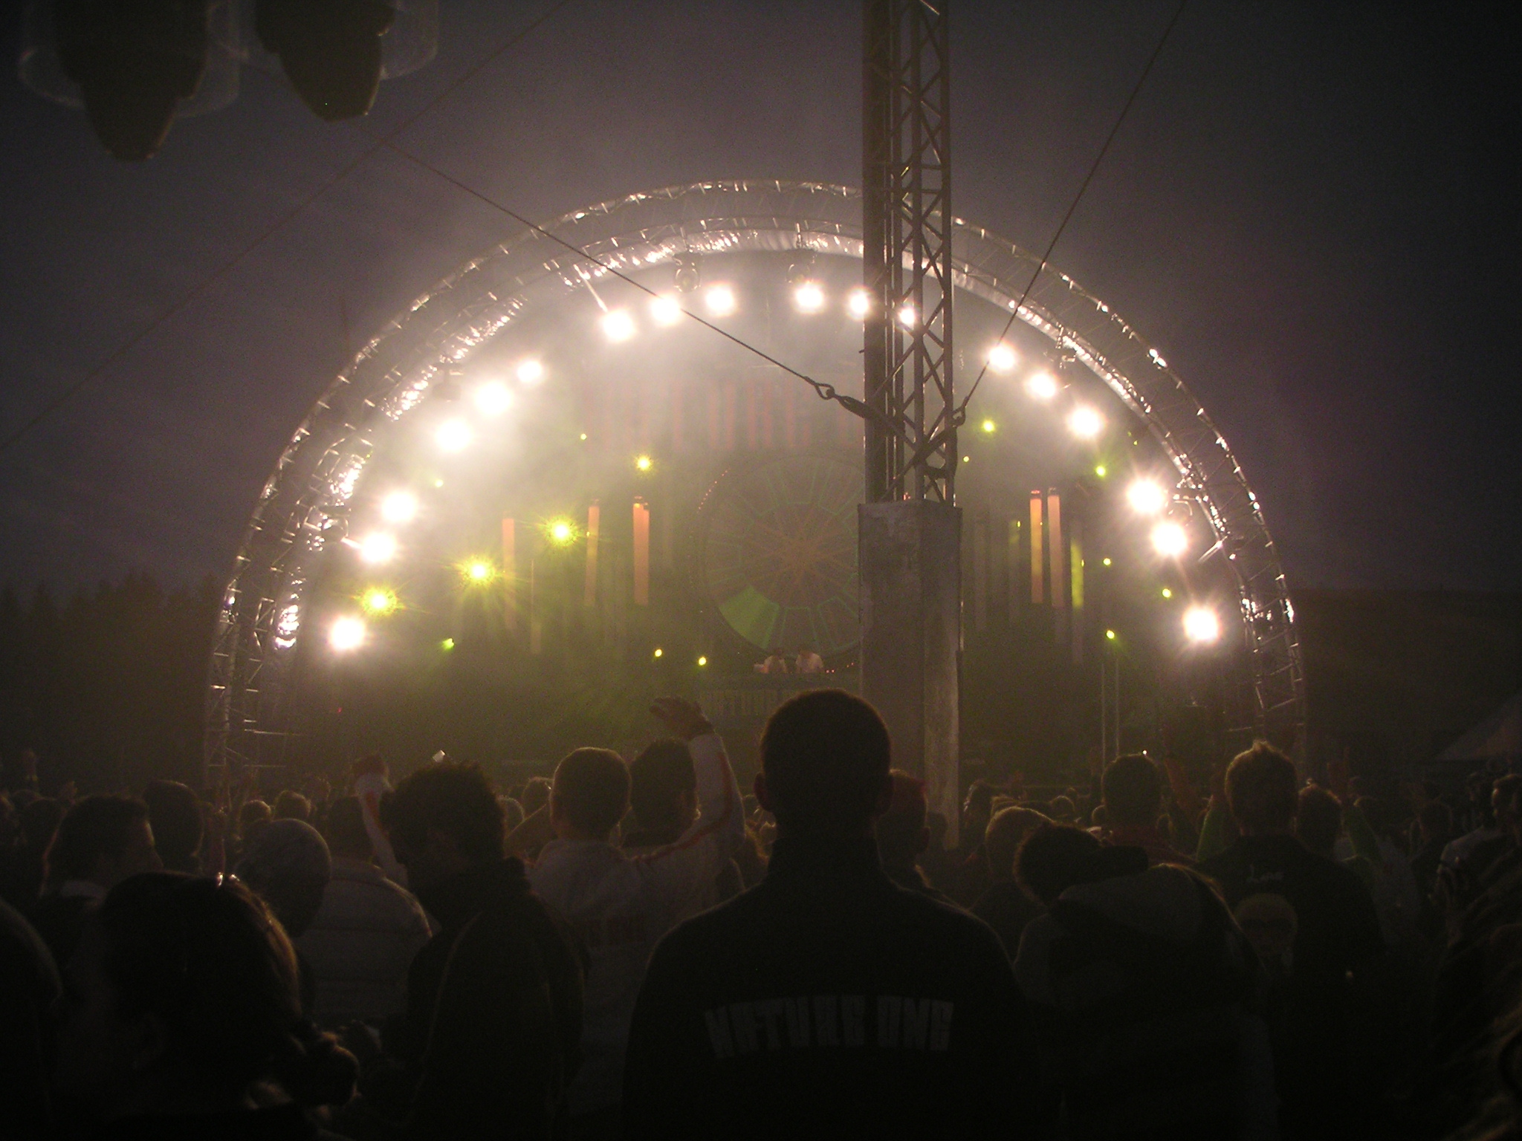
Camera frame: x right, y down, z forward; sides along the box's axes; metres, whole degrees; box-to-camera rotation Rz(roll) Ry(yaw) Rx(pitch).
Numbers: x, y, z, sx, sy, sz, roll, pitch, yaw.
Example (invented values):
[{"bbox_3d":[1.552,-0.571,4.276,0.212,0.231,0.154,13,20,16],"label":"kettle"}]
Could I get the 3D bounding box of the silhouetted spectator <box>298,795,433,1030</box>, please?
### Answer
[{"bbox_3d":[-1.430,1.660,5.760,0.580,1.740,0.380,-1,-7,5],"label":"silhouetted spectator"}]

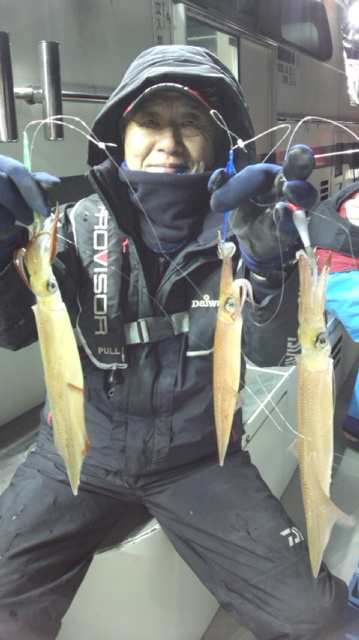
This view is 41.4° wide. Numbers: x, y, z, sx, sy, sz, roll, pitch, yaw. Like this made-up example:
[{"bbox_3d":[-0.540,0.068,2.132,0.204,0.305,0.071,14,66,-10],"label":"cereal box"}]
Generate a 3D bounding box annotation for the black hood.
[{"bbox_3d":[-0.016,-0.352,0.875,0.285,0.255,0.265,-1,16,0],"label":"black hood"}]

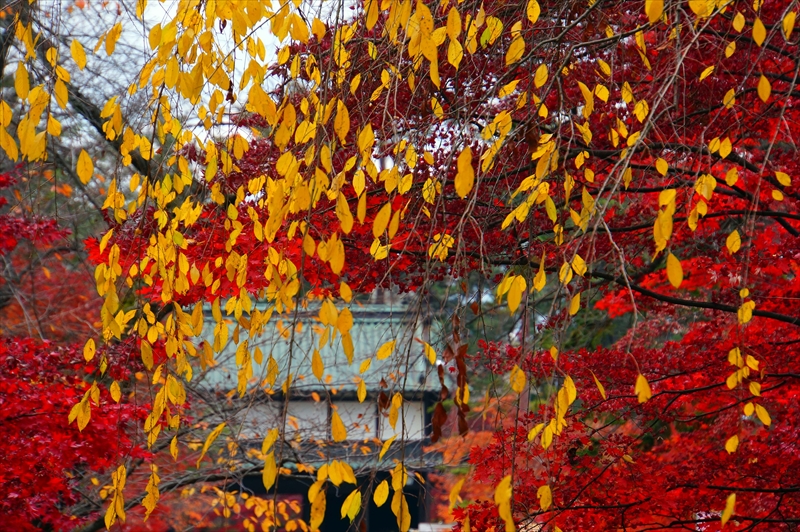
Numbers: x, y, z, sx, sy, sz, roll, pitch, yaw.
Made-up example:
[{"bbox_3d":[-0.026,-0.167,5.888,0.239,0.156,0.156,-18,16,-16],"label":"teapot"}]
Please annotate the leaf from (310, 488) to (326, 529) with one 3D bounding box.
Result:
[{"bbox_3d":[-0.159,0.473,10.400,0.026,0.082,0.016,15,-3,0],"label":"leaf"}]

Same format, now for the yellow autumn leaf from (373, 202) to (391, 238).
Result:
[{"bbox_3d":[-0.037,-0.091,10.611,0.028,0.076,0.016,20,-3,0],"label":"yellow autumn leaf"}]

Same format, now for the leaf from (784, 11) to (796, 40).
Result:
[{"bbox_3d":[0.824,-0.507,11.239,0.023,0.060,0.016,15,-3,0],"label":"leaf"}]

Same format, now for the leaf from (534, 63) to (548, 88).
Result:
[{"bbox_3d":[0.309,-0.416,11.632,0.027,0.052,0.016,11,-3,0],"label":"leaf"}]

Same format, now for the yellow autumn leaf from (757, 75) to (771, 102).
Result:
[{"bbox_3d":[0.885,-0.432,12.965,0.034,0.070,0.013,-6,0,4],"label":"yellow autumn leaf"}]

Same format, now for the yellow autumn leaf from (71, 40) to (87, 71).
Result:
[{"bbox_3d":[-0.734,-0.481,12.157,0.032,0.079,0.013,-14,0,-3],"label":"yellow autumn leaf"}]

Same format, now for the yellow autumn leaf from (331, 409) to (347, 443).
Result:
[{"bbox_3d":[-0.145,0.374,12.410,0.035,0.076,0.013,-9,0,-1],"label":"yellow autumn leaf"}]

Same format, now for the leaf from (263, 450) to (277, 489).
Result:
[{"bbox_3d":[-0.274,0.435,11.279,0.037,0.091,0.013,7,0,-1],"label":"leaf"}]

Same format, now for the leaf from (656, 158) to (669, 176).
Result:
[{"bbox_3d":[0.719,-0.270,14.607,0.031,0.056,0.013,-24,0,3],"label":"leaf"}]

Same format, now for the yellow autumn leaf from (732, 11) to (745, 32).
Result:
[{"bbox_3d":[0.763,-0.551,12.005,0.028,0.046,0.016,-2,-3,0],"label":"yellow autumn leaf"}]

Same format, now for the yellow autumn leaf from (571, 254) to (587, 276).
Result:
[{"bbox_3d":[0.463,-0.001,13.646,0.032,0.064,0.013,-17,0,2],"label":"yellow autumn leaf"}]

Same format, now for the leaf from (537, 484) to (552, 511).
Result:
[{"bbox_3d":[0.310,0.497,11.447,0.029,0.056,0.016,9,-3,0],"label":"leaf"}]

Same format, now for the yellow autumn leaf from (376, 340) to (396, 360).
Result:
[{"bbox_3d":[-0.033,0.207,13.081,0.034,0.069,0.013,45,0,1],"label":"yellow autumn leaf"}]

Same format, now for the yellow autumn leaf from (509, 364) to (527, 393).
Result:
[{"bbox_3d":[0.247,0.236,11.200,0.033,0.061,0.016,-7,-3,0],"label":"yellow autumn leaf"}]

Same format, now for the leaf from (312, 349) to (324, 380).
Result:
[{"bbox_3d":[-0.189,0.228,12.263,0.032,0.078,0.013,-7,0,-1],"label":"leaf"}]

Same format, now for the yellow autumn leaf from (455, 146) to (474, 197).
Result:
[{"bbox_3d":[0.125,-0.181,10.304,0.037,0.101,0.025,3,-3,0],"label":"yellow autumn leaf"}]

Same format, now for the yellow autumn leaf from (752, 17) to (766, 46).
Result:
[{"bbox_3d":[0.860,-0.561,12.764,0.033,0.072,0.013,-4,0,4],"label":"yellow autumn leaf"}]

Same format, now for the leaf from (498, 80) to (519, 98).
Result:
[{"bbox_3d":[0.271,-0.436,13.111,0.069,0.028,0.013,-40,1,0],"label":"leaf"}]

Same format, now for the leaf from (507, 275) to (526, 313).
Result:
[{"bbox_3d":[0.253,0.061,11.715,0.035,0.085,0.013,6,0,1],"label":"leaf"}]

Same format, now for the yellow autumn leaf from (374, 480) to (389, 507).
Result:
[{"bbox_3d":[-0.039,0.481,11.279,0.029,0.059,0.016,16,-3,0],"label":"yellow autumn leaf"}]

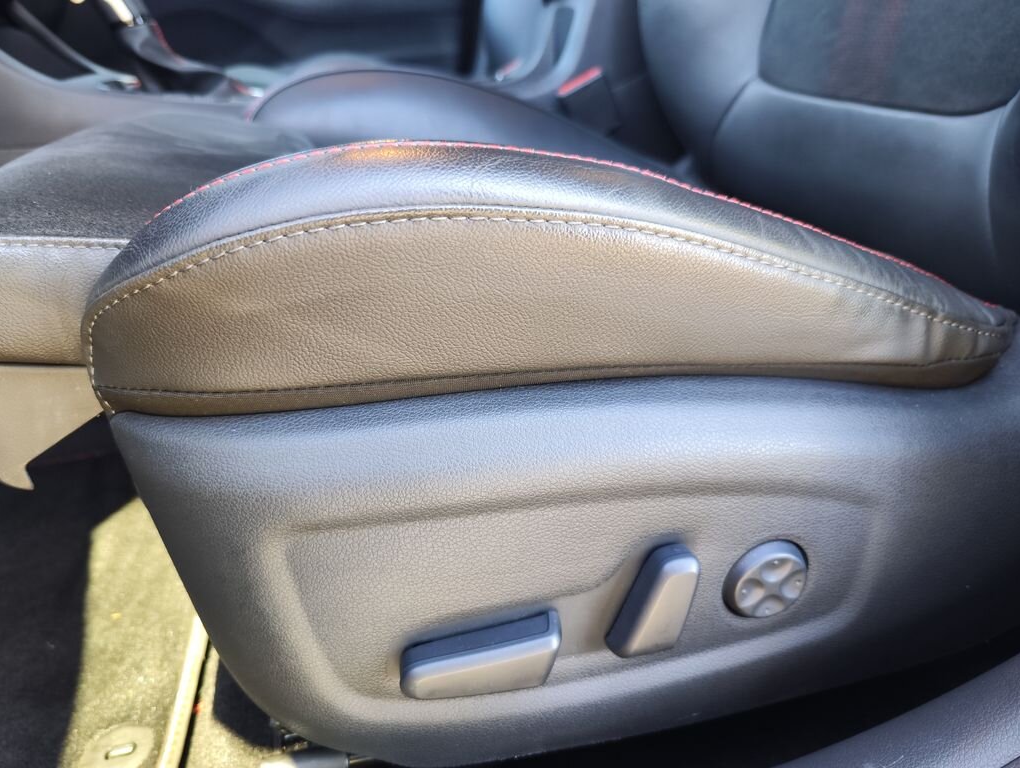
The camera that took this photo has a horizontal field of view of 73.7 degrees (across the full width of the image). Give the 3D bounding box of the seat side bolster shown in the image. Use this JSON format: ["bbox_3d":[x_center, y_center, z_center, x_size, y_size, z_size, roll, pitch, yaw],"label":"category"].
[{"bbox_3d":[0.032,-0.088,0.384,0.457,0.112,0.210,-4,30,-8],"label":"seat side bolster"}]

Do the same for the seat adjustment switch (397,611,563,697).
[{"bbox_3d":[-0.014,0.134,0.333,0.078,0.030,0.018,-5,22,-10],"label":"seat adjustment switch"}]

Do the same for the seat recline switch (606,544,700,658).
[{"bbox_3d":[0.072,0.109,0.342,0.031,0.060,0.018,8,19,-15],"label":"seat recline switch"}]

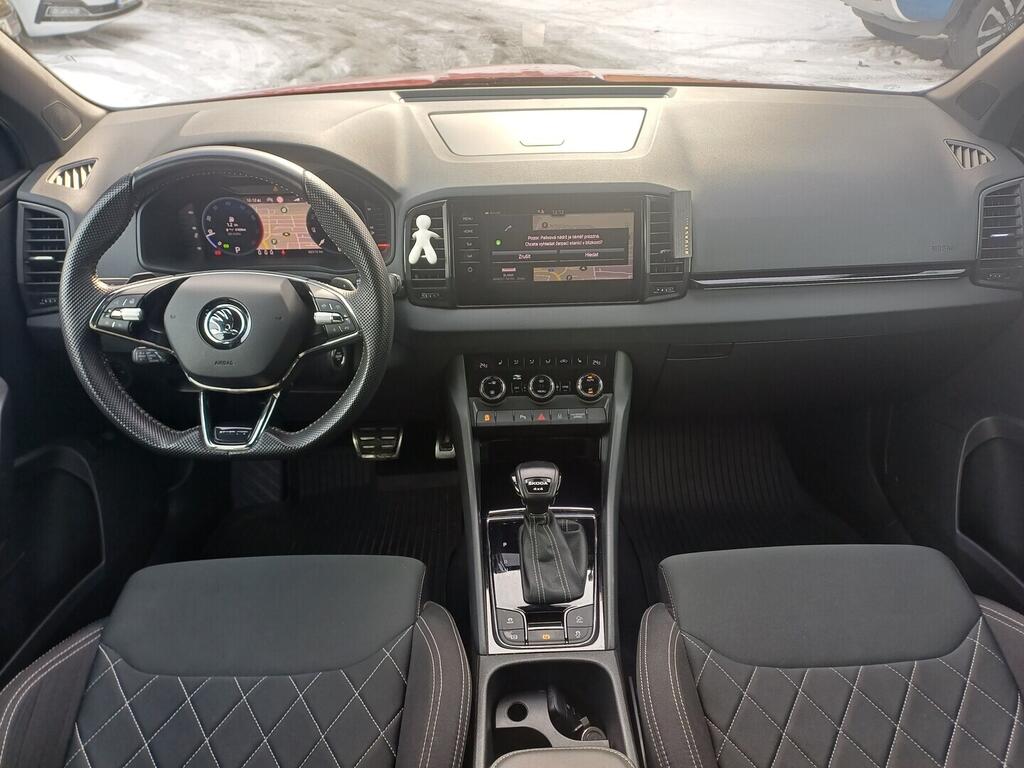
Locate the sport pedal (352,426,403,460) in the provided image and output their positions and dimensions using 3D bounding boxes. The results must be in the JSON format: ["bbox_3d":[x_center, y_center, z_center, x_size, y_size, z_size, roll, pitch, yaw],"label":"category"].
[{"bbox_3d":[-0.249,0.110,1.370,0.091,0.062,0.030,-1,9,1],"label":"sport pedal"}]

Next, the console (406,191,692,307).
[{"bbox_3d":[0.053,-0.193,1.045,0.386,0.145,0.075,-1,21,1],"label":"console"}]

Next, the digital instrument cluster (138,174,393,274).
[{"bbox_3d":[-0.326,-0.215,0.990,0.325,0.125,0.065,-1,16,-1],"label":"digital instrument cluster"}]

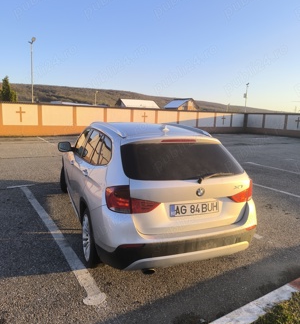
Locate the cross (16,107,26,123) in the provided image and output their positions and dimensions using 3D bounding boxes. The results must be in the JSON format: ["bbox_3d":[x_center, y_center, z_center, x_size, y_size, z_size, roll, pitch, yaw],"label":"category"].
[{"bbox_3d":[-9.319,-3.418,19.247,0.610,1.080,0.060,-4,11,-30],"label":"cross"}]

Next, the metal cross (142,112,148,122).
[{"bbox_3d":[-0.451,-4.012,24.456,0.610,1.060,0.060,-4,11,-30],"label":"metal cross"}]

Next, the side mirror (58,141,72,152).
[{"bbox_3d":[-1.402,-0.257,4.410,0.230,0.180,0.140,-2,10,-23],"label":"side mirror"}]

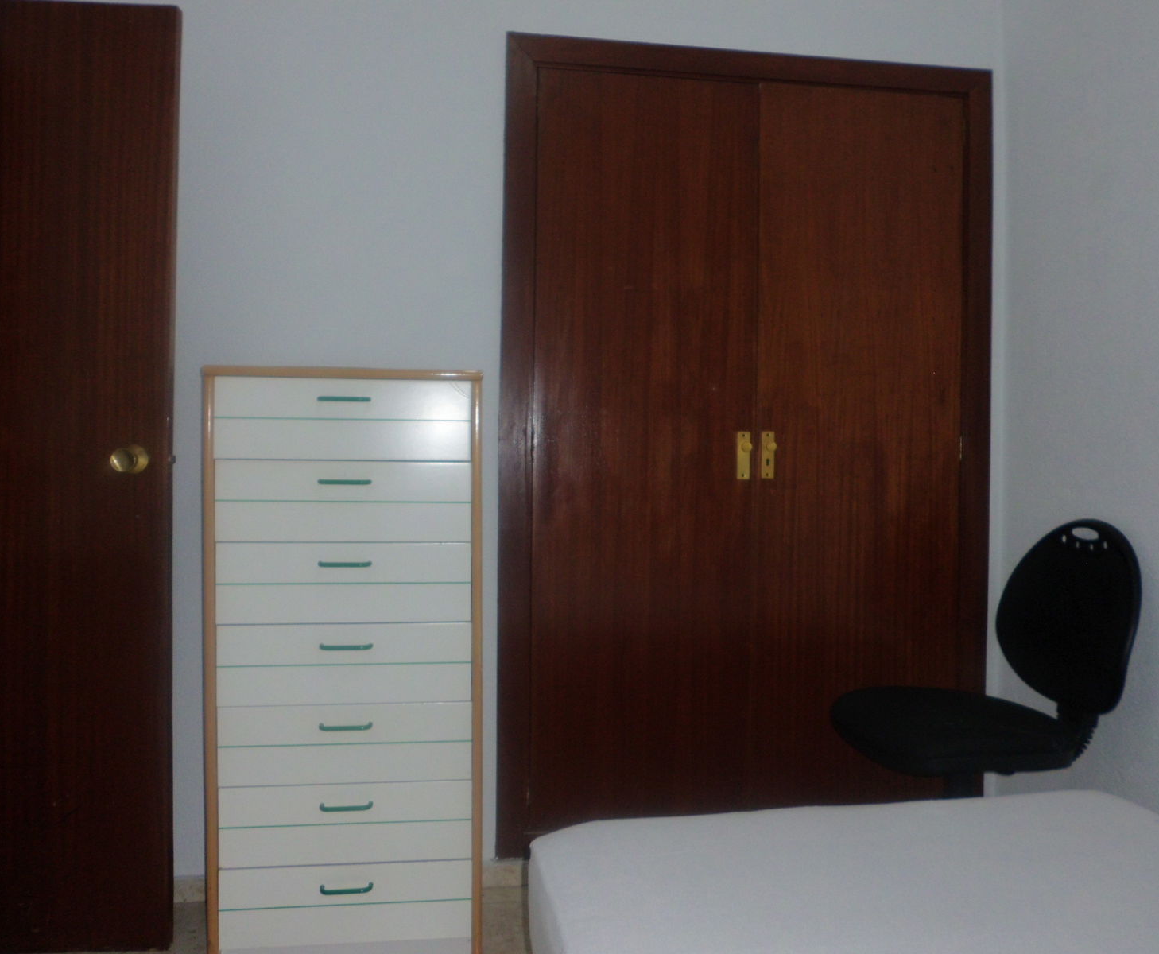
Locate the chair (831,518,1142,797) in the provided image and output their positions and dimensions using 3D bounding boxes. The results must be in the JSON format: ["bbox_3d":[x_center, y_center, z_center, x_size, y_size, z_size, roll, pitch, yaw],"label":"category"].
[{"bbox_3d":[0.860,0.566,2.100,0.600,0.955,0.570,1,1,-9],"label":"chair"}]

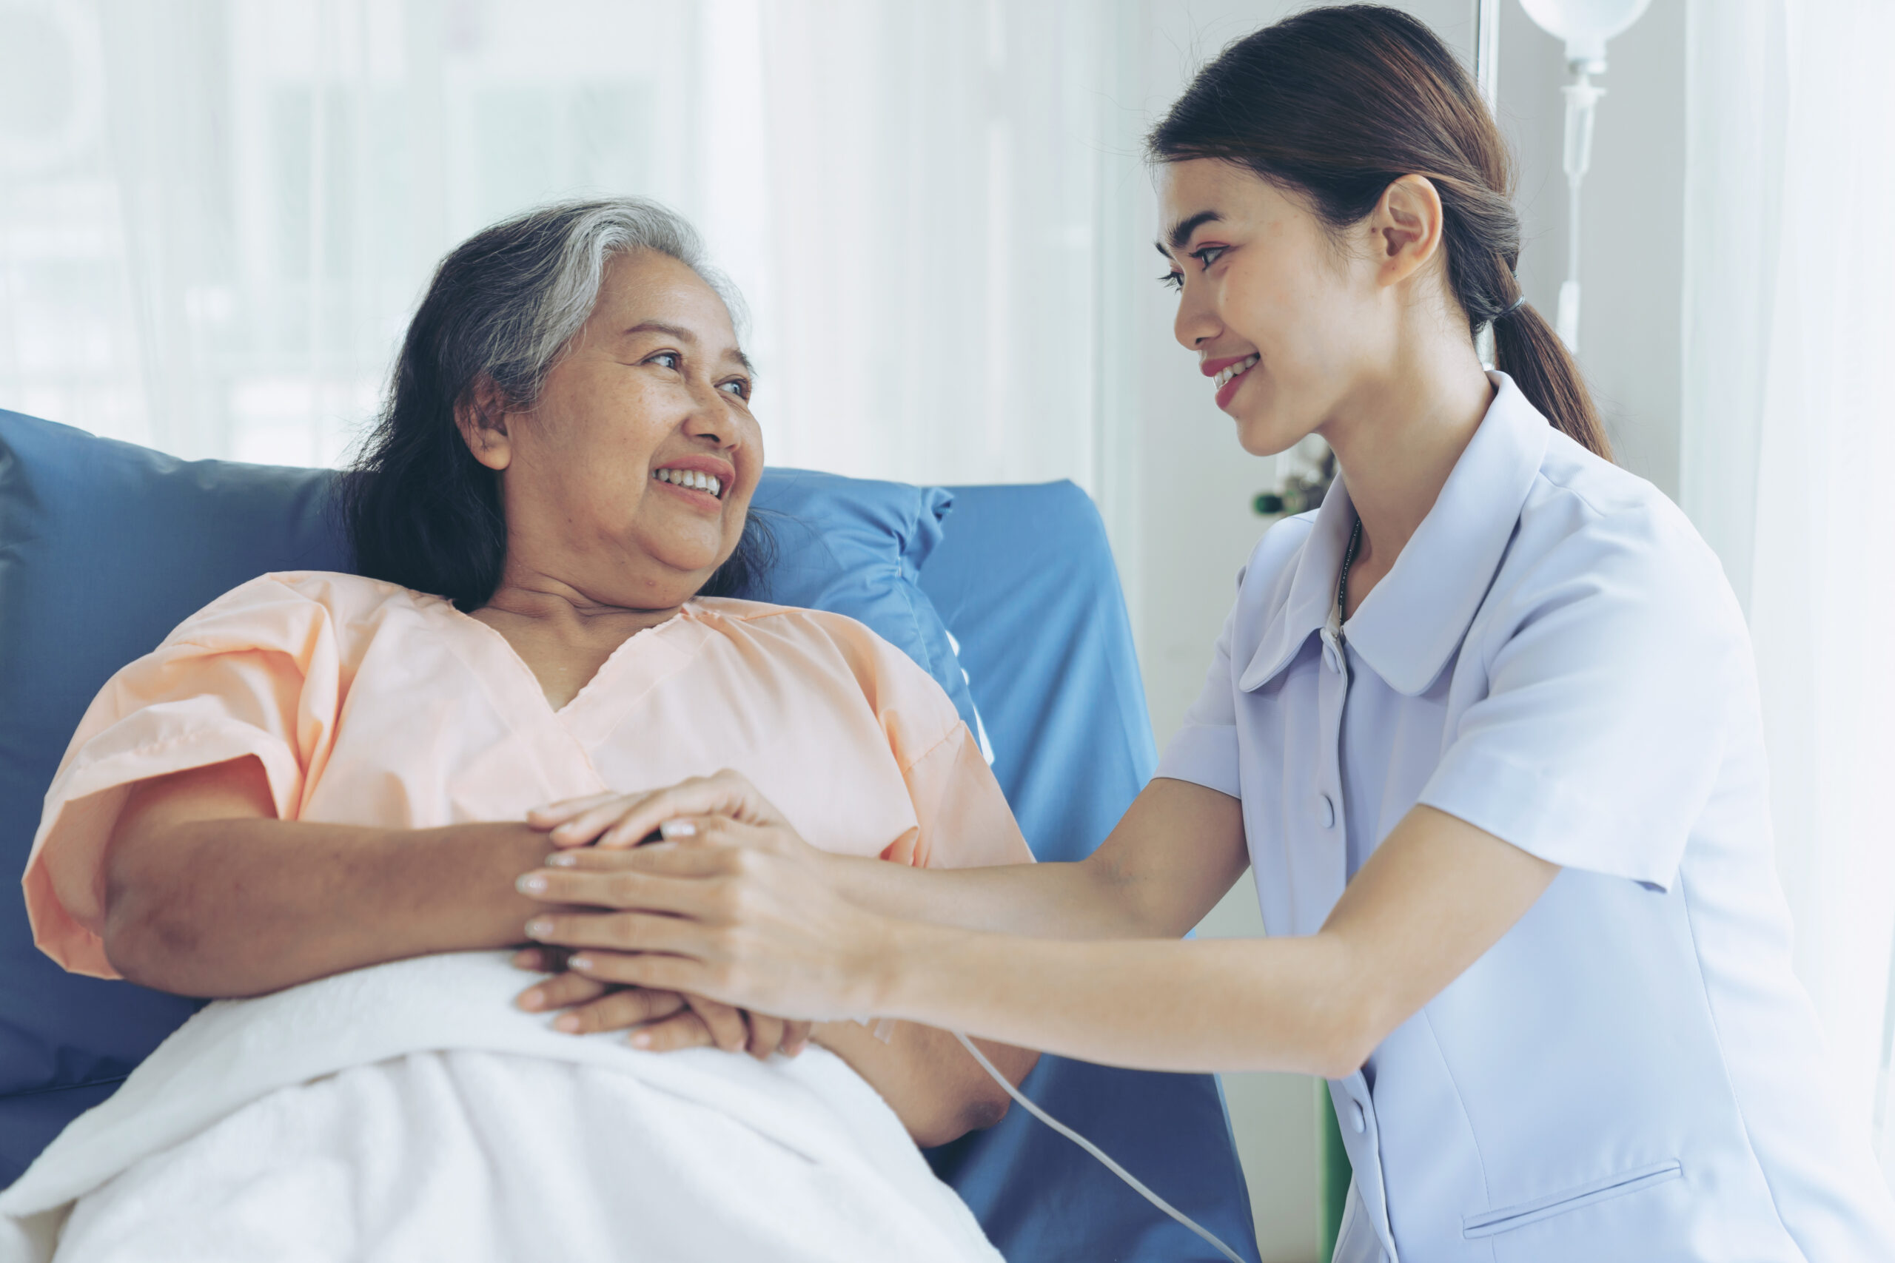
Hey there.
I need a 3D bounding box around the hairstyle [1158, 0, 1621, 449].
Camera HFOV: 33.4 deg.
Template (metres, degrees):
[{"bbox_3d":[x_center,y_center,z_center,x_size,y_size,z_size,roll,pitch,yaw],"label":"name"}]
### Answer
[{"bbox_3d":[0.230,-0.211,1.690,0.235,0.260,0.175,-9,-4,-20],"label":"hairstyle"}]

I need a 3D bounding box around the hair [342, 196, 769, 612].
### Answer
[{"bbox_3d":[-0.224,-0.129,1.800,0.225,0.250,0.215,-4,-12,36],"label":"hair"}]

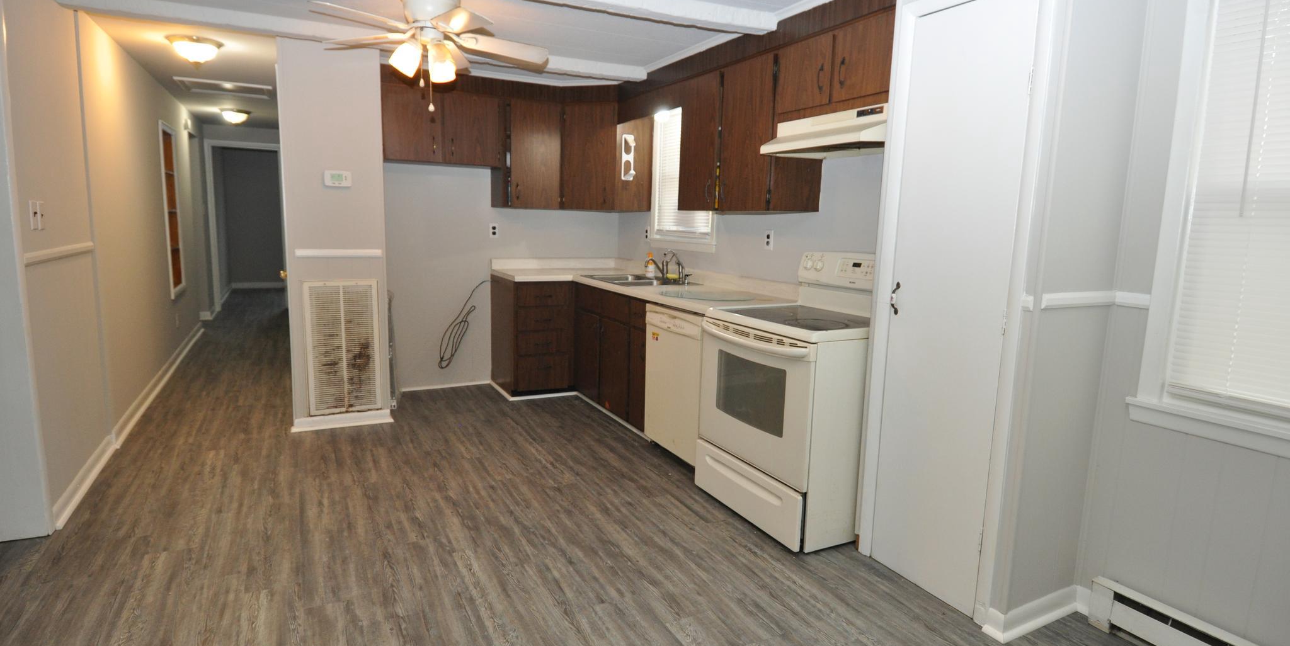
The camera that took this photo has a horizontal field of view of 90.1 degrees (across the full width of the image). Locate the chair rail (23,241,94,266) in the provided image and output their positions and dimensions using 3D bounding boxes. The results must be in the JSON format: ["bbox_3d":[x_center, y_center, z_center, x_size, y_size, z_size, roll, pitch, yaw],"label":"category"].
[{"bbox_3d":[-2.712,-0.331,3.011,0.023,0.046,1.050,-3,10,-29],"label":"chair rail"}]

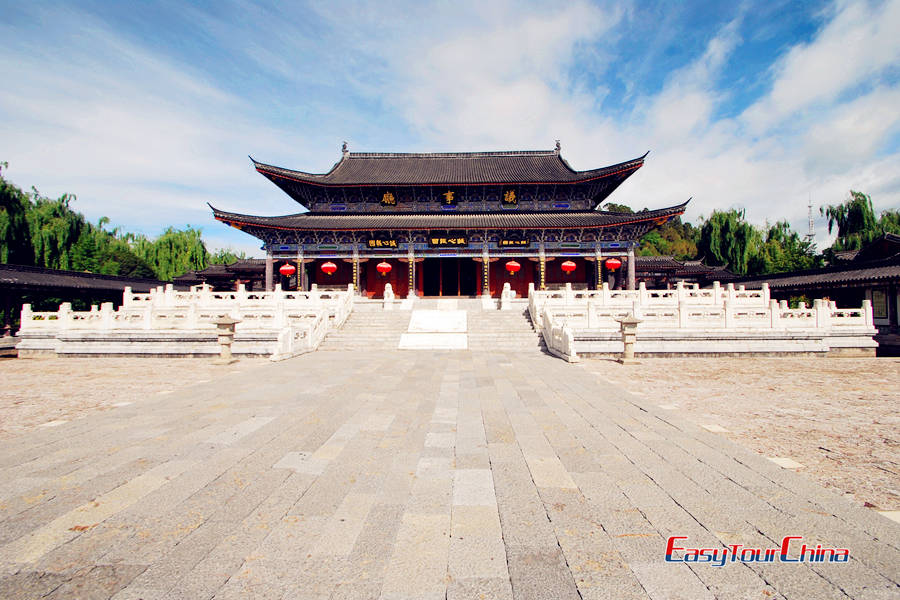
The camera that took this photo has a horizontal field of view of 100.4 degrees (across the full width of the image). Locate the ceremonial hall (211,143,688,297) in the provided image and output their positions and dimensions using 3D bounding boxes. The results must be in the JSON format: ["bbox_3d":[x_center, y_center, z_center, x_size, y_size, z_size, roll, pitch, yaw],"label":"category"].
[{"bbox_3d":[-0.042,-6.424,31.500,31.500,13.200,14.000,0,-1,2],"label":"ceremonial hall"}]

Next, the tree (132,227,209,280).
[{"bbox_3d":[-31.304,-2.720,42.000,7.500,10.600,7.500,0,-1,2],"label":"tree"}]

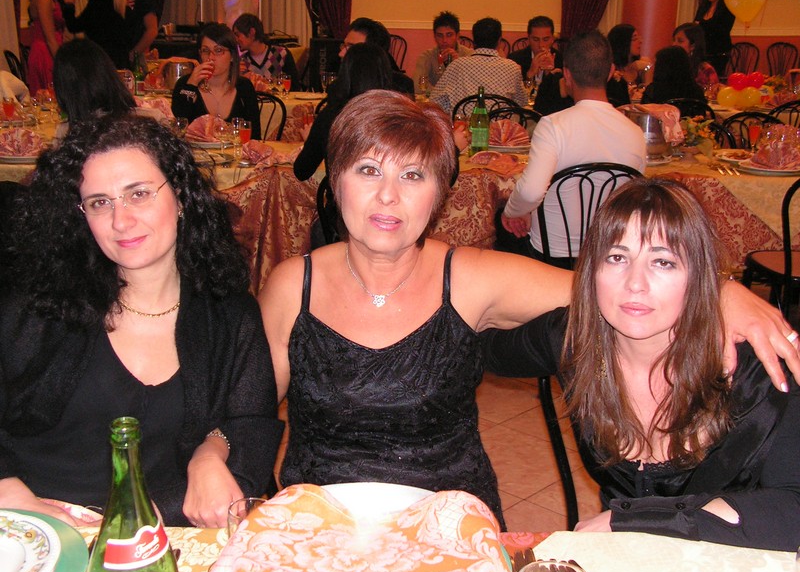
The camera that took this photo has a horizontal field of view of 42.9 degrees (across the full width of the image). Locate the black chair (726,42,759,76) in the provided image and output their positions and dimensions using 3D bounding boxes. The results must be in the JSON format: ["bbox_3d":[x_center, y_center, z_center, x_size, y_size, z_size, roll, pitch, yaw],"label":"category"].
[{"bbox_3d":[4.264,-2.530,12.554,0.420,0.900,0.480,2,16,0],"label":"black chair"}]

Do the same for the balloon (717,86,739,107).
[{"bbox_3d":[2.114,-1.217,6.559,0.140,0.135,0.140,1,16,0],"label":"balloon"}]

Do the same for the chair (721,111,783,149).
[{"bbox_3d":[1.895,-0.447,5.386,0.420,0.890,0.480,2,16,0],"label":"chair"}]

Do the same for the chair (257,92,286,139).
[{"bbox_3d":[-0.856,-0.730,6.138,0.420,0.890,0.480,2,16,0],"label":"chair"}]

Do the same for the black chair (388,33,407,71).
[{"bbox_3d":[-0.128,-2.702,12.982,0.420,0.900,0.480,2,16,6],"label":"black chair"}]

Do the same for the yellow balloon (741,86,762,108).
[{"bbox_3d":[2.260,-1.217,6.558,0.140,0.135,0.140,1,16,0],"label":"yellow balloon"}]

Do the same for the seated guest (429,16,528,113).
[{"bbox_3d":[0.507,-1.046,6.558,0.580,1.330,0.780,2,16,0],"label":"seated guest"}]

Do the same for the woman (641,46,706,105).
[{"bbox_3d":[1.537,-0.814,5.925,0.450,1.170,0.720,2,16,5],"label":"woman"}]

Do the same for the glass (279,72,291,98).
[{"bbox_3d":[-0.745,-1.323,6.649,0.075,0.165,0.075,1,16,0],"label":"glass"}]

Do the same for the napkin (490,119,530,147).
[{"bbox_3d":[0.498,-0.694,4.628,0.190,0.115,0.080,1,16,0],"label":"napkin"}]

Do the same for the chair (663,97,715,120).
[{"bbox_3d":[1.631,-0.701,6.119,0.420,0.880,0.480,1,16,0],"label":"chair"}]

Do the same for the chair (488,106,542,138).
[{"bbox_3d":[0.538,-0.387,4.881,0.420,0.900,0.500,2,16,4],"label":"chair"}]

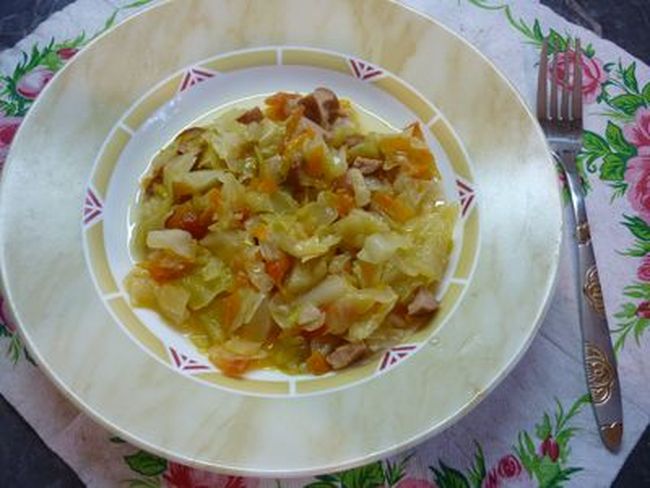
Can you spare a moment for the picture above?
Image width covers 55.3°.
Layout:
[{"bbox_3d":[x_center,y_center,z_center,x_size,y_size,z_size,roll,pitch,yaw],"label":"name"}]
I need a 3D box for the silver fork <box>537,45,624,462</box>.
[{"bbox_3d":[0.117,-0.010,0.281,0.024,0.018,0.198,2,66,-1],"label":"silver fork"}]

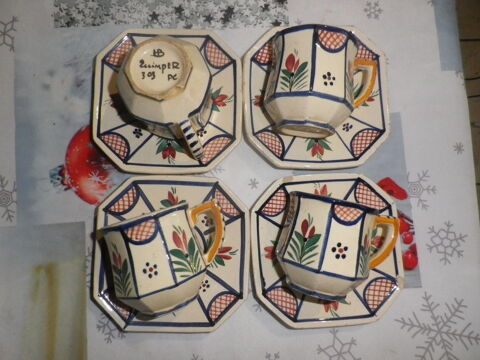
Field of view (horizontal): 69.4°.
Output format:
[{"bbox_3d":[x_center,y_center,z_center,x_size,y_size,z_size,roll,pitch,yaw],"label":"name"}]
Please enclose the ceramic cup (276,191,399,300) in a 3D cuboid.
[{"bbox_3d":[0.083,0.058,0.295,0.097,0.073,0.076,12,88,-6],"label":"ceramic cup"}]

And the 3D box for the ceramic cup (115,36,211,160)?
[{"bbox_3d":[-0.057,-0.069,0.298,0.073,0.076,0.097,-27,84,-6],"label":"ceramic cup"}]

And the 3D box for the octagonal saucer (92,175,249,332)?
[{"bbox_3d":[-0.062,0.068,0.324,0.140,0.019,0.140,2,85,-3],"label":"octagonal saucer"}]

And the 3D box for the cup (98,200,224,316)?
[{"bbox_3d":[-0.056,0.064,0.289,0.097,0.073,0.076,-16,91,-6],"label":"cup"}]

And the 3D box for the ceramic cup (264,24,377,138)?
[{"bbox_3d":[0.073,-0.080,0.308,0.097,0.073,0.076,6,90,-13],"label":"ceramic cup"}]

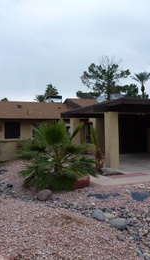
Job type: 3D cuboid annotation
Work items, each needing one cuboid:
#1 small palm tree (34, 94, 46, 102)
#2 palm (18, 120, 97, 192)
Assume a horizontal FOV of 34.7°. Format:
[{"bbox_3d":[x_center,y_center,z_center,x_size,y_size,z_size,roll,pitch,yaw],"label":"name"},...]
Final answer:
[{"bbox_3d":[-4.200,-1.500,30.000,2.400,5.800,2.400,0,0,0],"label":"small palm tree"},{"bbox_3d":[-0.470,0.670,6.500,2.050,1.850,2.000,0,0,0],"label":"palm"}]

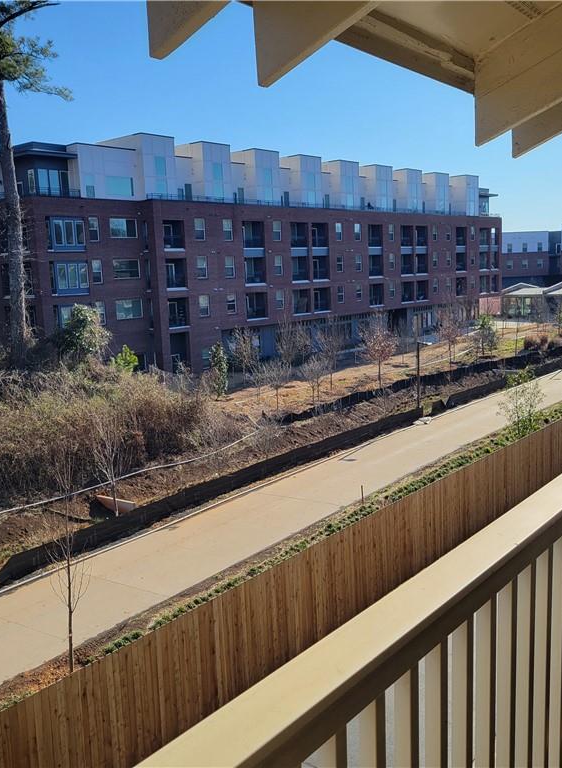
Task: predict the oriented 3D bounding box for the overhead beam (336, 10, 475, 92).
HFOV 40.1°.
[{"bbox_3d":[0.373,-1.078,2.400,0.080,0.140,1.300,4,10,37],"label":"overhead beam"}]

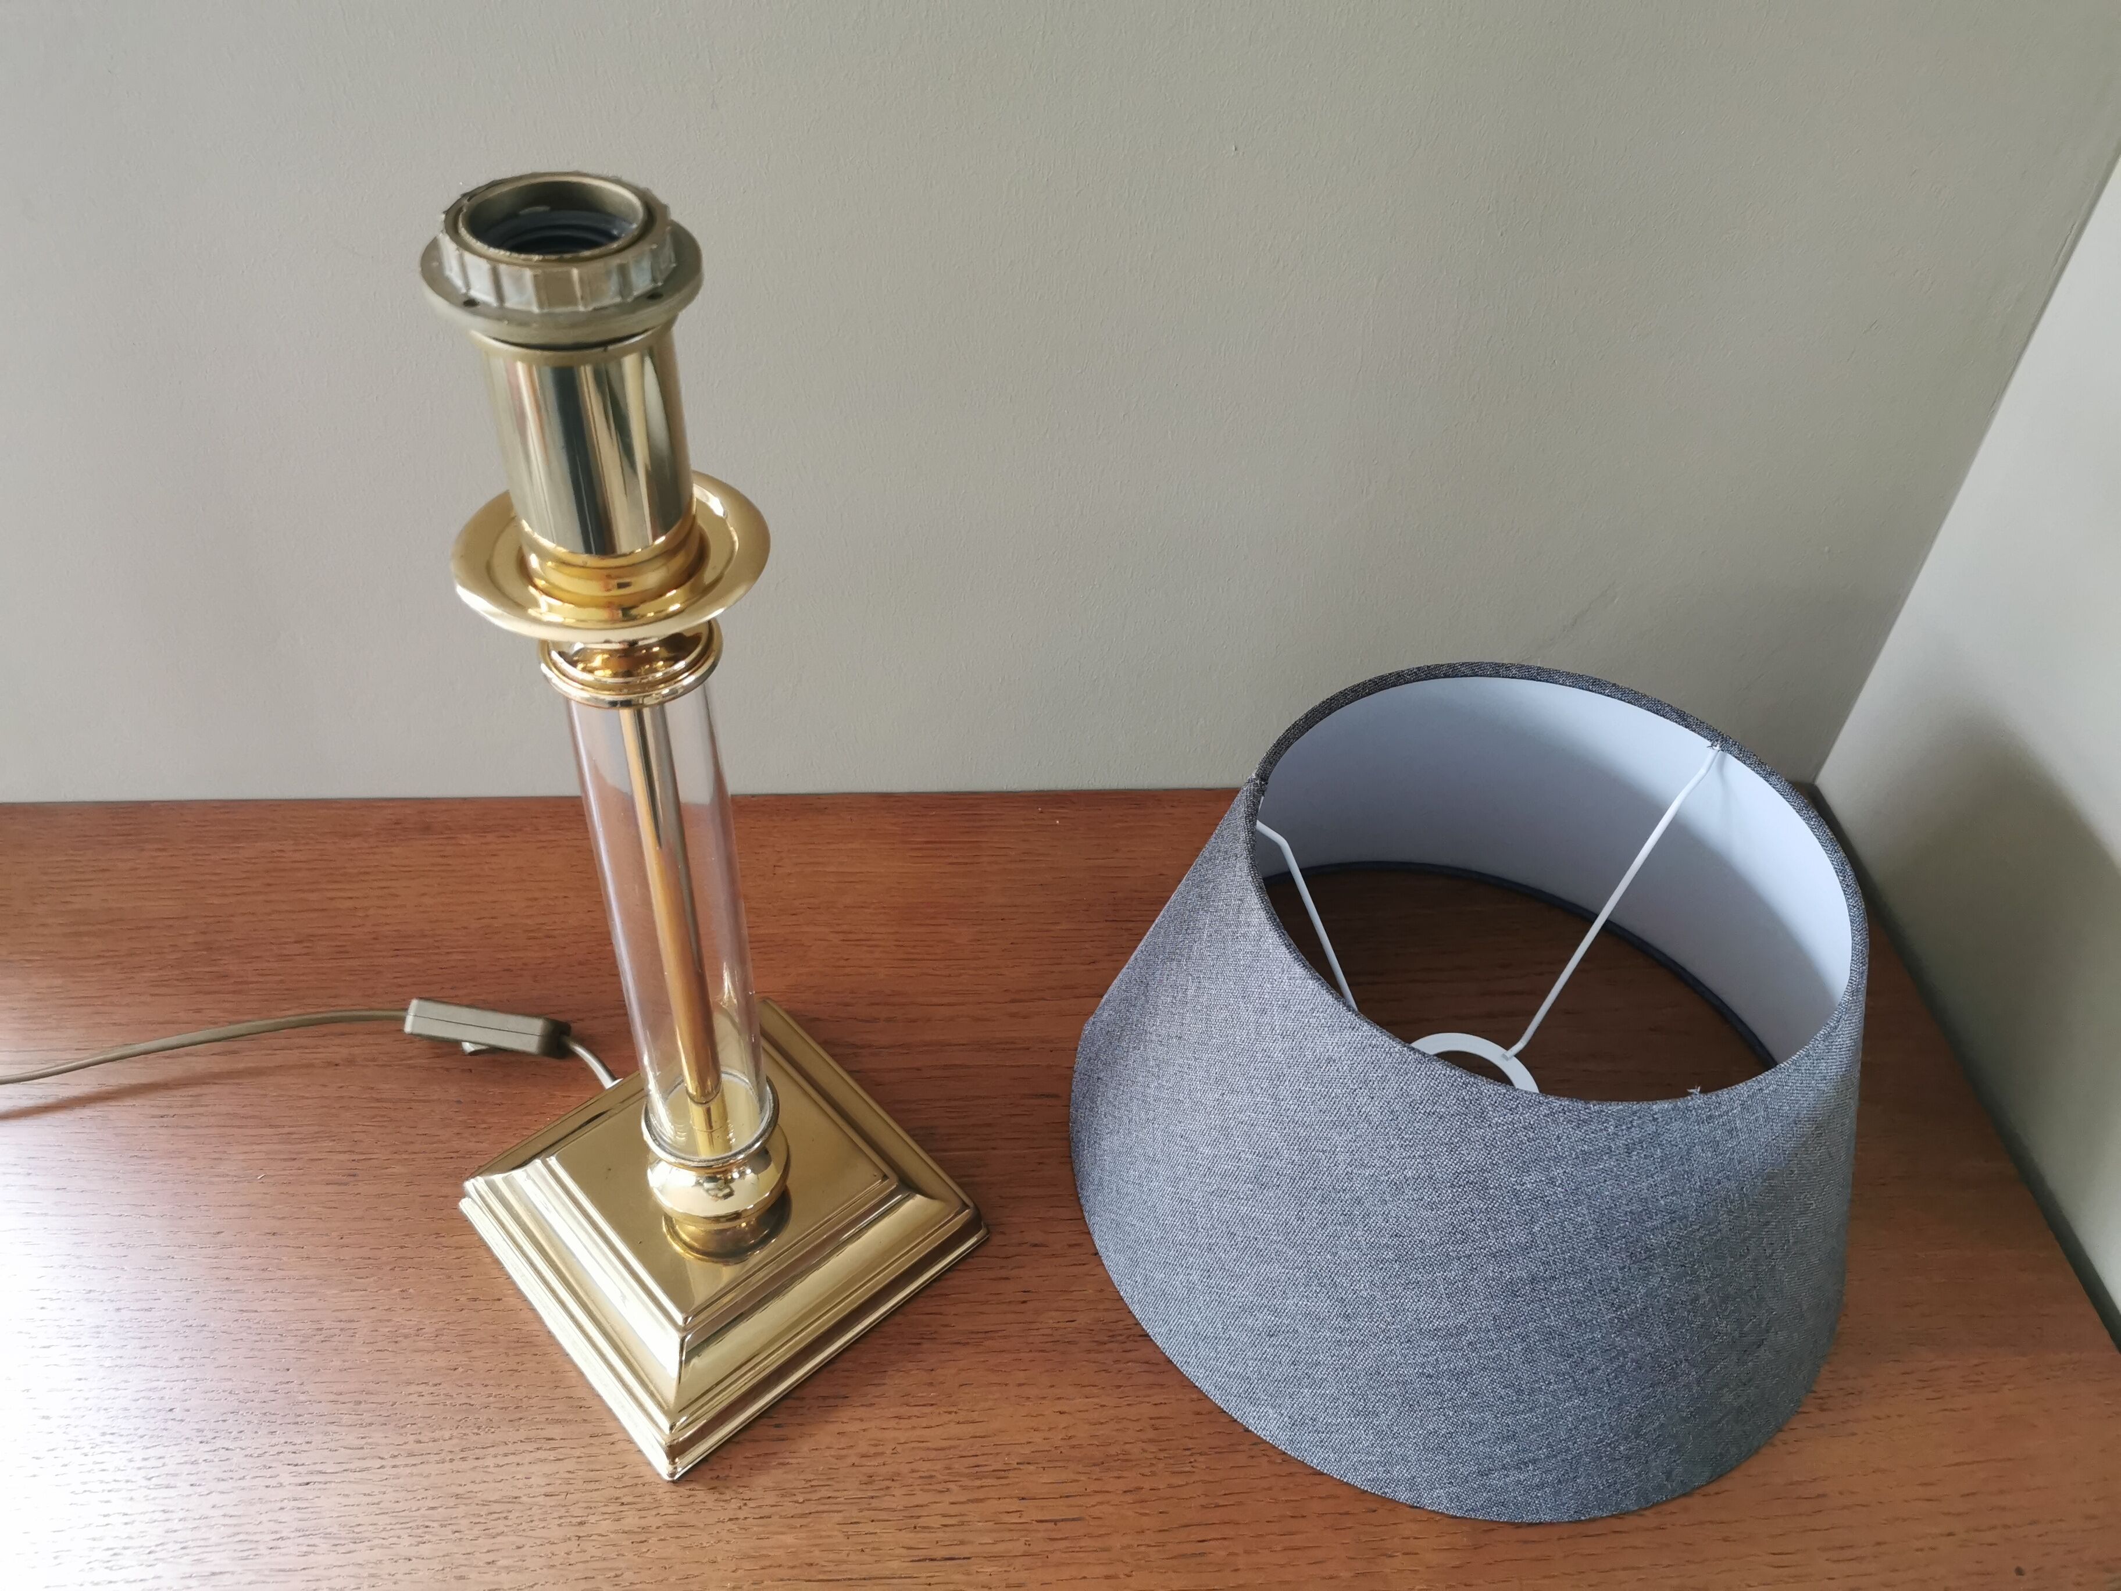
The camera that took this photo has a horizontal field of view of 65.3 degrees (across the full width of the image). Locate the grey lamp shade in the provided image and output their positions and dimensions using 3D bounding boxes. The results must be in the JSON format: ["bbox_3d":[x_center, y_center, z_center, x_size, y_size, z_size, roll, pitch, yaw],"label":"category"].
[{"bbox_3d":[0.157,0.076,0.594,0.301,0.157,0.301,3,43,0],"label":"grey lamp shade"}]

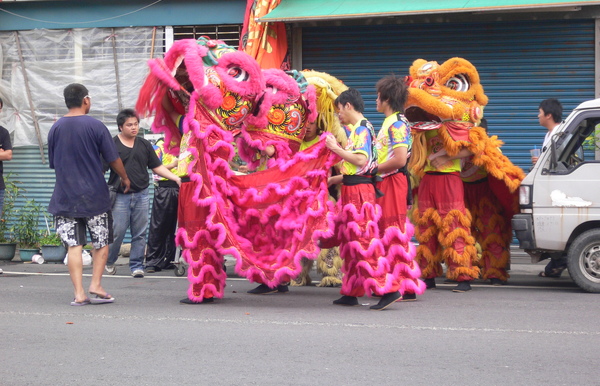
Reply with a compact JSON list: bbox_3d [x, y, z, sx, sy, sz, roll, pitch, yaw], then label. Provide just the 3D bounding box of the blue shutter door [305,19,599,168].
[{"bbox_3d":[1.648,-0.679,16.550,3.380,2.540,0.100,0,1,18],"label":"blue shutter door"}]

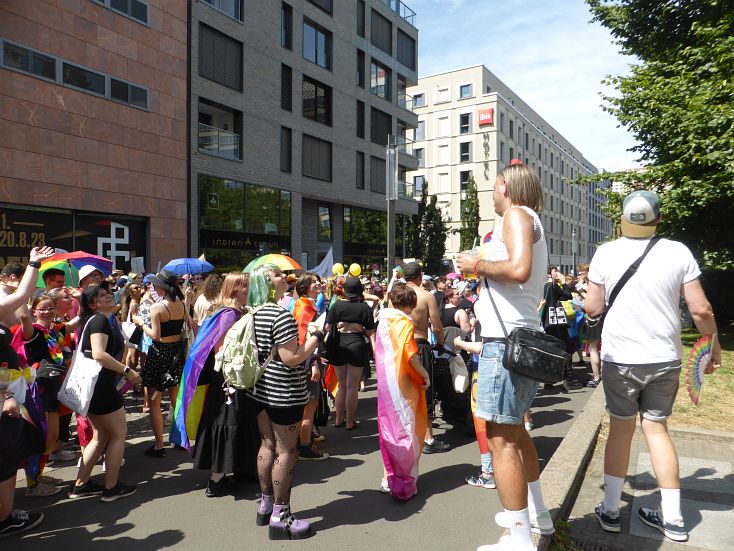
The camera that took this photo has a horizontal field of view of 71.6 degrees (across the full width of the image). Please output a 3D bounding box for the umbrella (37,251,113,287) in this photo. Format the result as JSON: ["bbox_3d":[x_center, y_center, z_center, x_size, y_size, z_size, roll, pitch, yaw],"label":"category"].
[{"bbox_3d":[-3.980,0.030,6.850,0.970,0.550,0.970,-7,-34,-34],"label":"umbrella"}]

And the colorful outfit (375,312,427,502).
[{"bbox_3d":[0.248,0.948,3.770,0.410,1.370,0.330,0,0,38],"label":"colorful outfit"}]

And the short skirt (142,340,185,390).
[{"bbox_3d":[-1.895,0.845,4.750,0.340,0.455,0.390,0,1,40],"label":"short skirt"}]

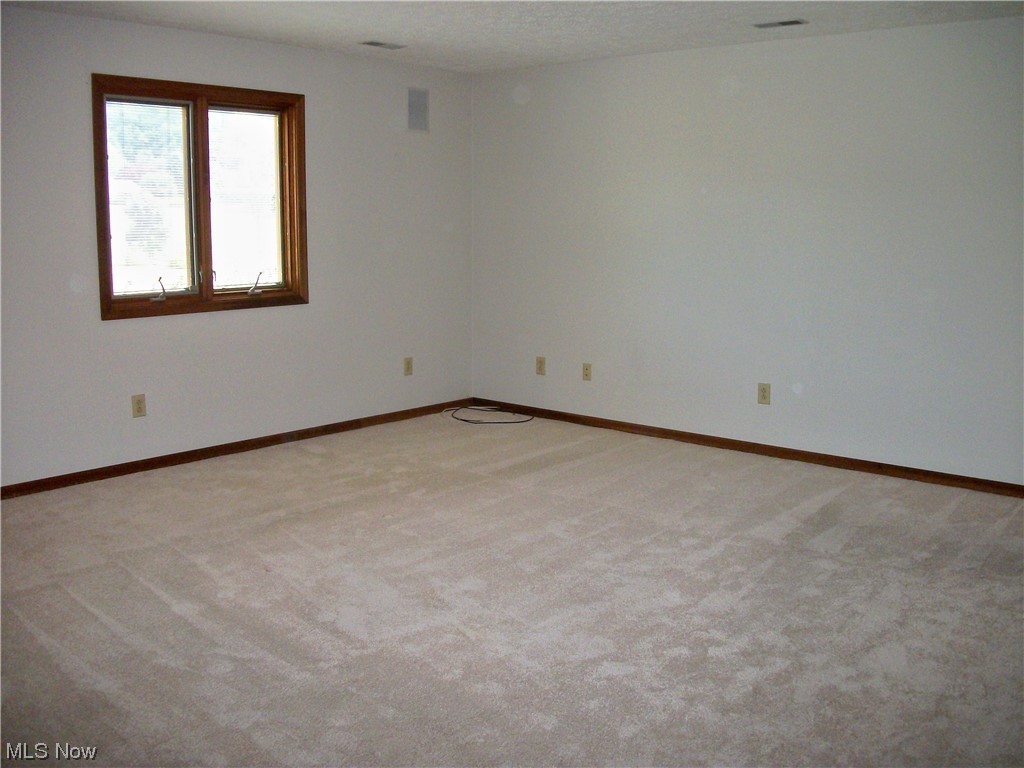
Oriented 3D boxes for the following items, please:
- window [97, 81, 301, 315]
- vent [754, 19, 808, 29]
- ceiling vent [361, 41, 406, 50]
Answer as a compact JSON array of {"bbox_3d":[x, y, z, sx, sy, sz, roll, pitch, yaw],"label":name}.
[{"bbox_3d":[-1.744,-1.052,5.440,0.110,1.265,1.350,9,13,40],"label":"window"},{"bbox_3d":[1.398,-1.865,4.929,0.285,0.020,0.125,9,13,40],"label":"vent"},{"bbox_3d":[-0.763,-2.005,5.636,0.125,0.020,0.285,9,13,40],"label":"ceiling vent"}]

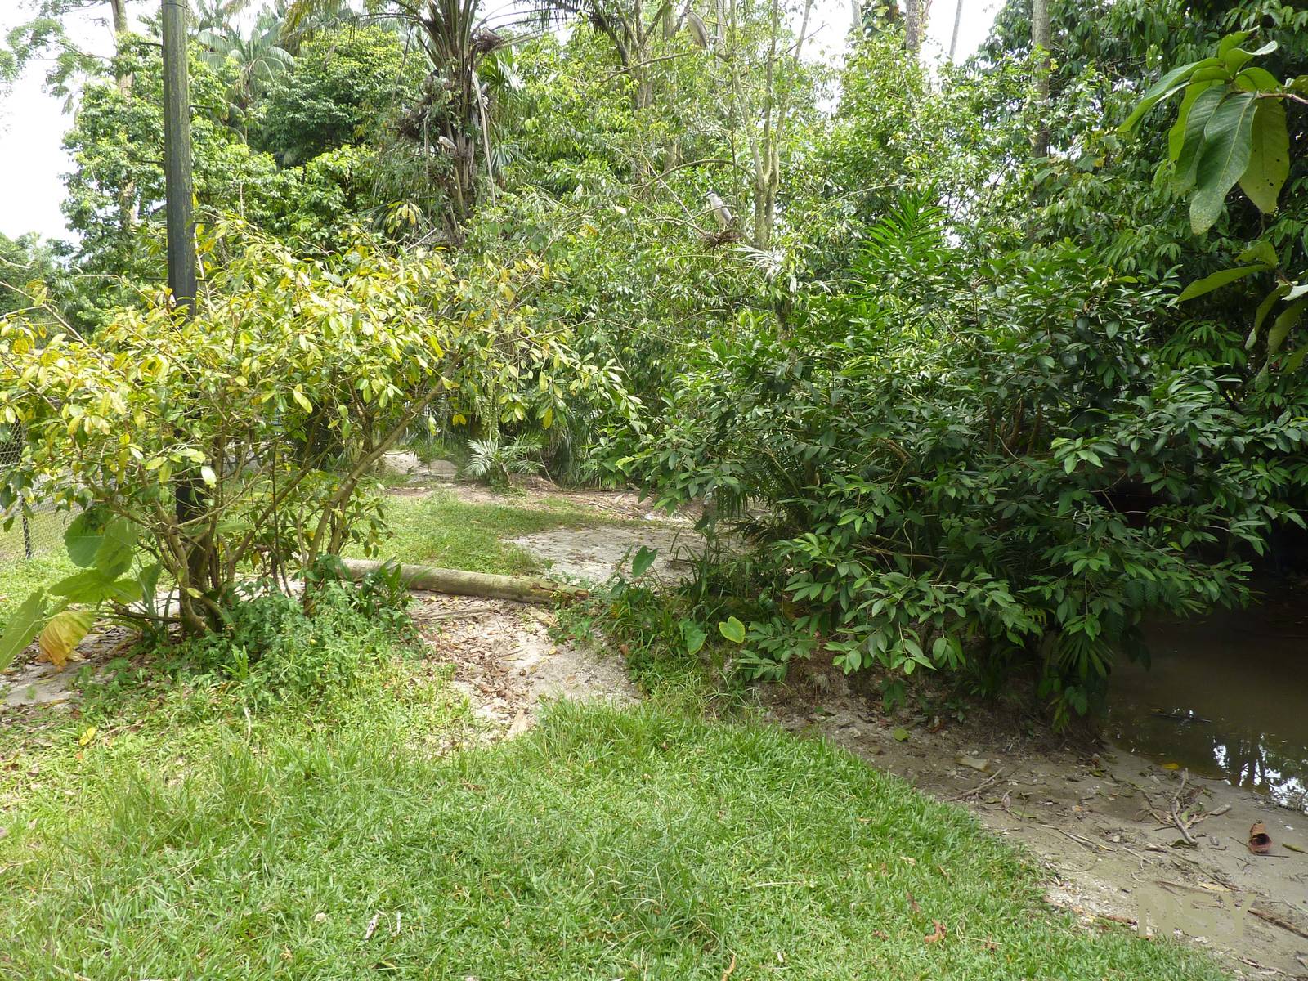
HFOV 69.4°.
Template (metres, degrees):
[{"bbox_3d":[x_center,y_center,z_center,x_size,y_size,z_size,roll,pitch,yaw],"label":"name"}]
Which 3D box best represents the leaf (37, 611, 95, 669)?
[{"bbox_3d":[-4.012,1.008,6.450,0.320,0.360,0.260,-1,3,-9],"label":"leaf"}]

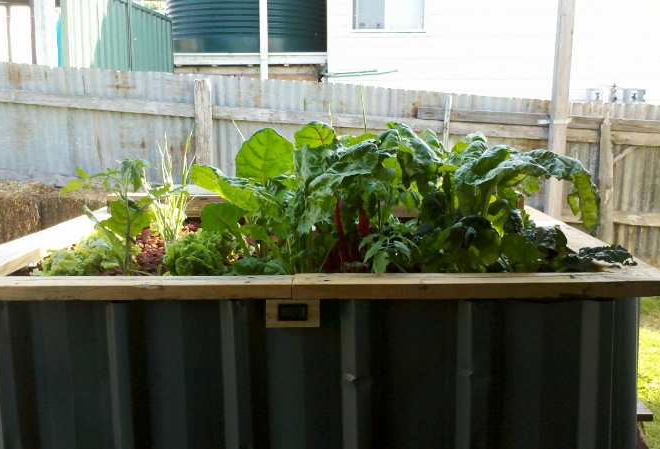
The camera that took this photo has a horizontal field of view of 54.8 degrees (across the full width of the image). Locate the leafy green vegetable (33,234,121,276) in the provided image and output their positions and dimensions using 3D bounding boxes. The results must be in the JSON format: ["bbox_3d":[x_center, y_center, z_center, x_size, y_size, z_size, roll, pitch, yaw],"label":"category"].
[{"bbox_3d":[-0.534,0.064,1.340,0.185,0.095,0.170,-1,7,0],"label":"leafy green vegetable"}]

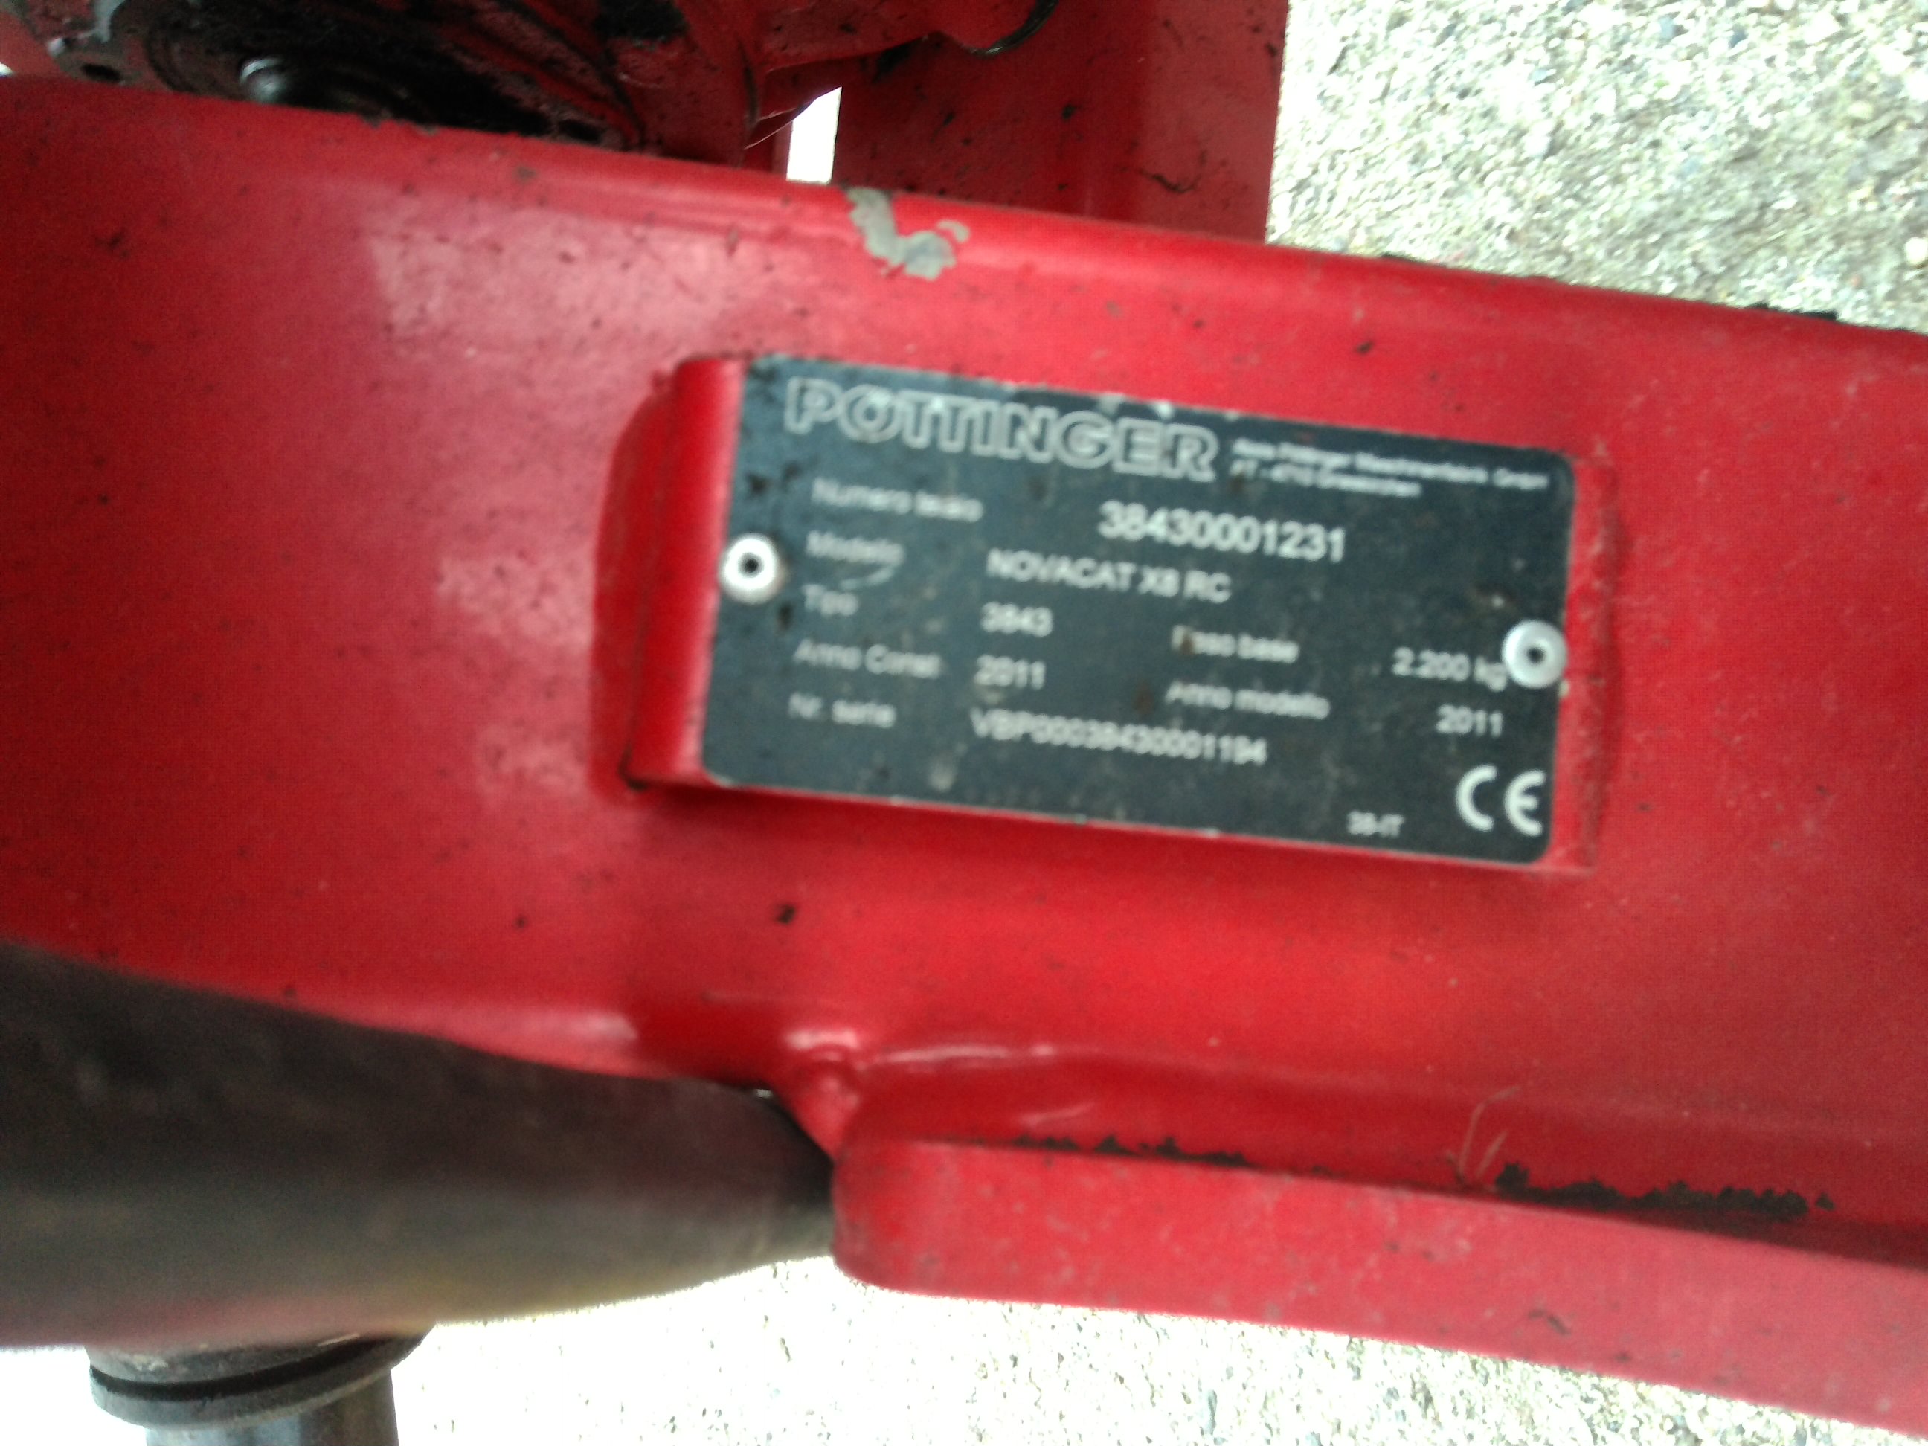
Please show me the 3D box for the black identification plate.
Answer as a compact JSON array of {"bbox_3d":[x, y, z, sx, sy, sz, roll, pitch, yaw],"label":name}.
[{"bbox_3d":[0.023,-0.013,0.173,0.102,0.002,0.051,6,85,-4],"label":"black identification plate"}]

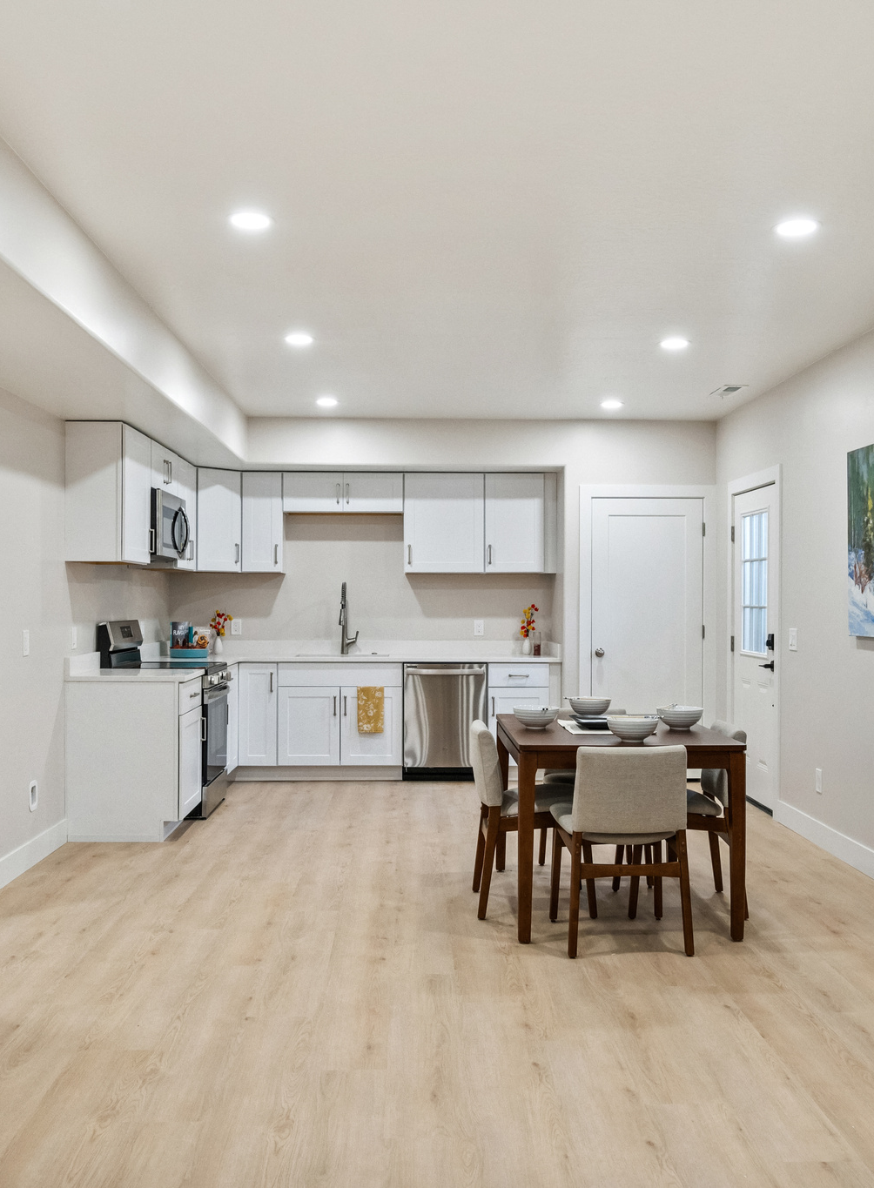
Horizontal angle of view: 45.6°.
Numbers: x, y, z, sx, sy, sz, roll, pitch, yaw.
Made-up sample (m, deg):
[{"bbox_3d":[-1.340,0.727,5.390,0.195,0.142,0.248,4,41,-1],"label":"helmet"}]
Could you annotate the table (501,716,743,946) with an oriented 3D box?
[{"bbox_3d":[0.745,0.969,4.562,0.878,0.760,1.117,0,0,-1],"label":"table"}]

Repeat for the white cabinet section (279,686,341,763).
[{"bbox_3d":[-0.931,0.961,7.570,0.451,0.577,0.022,0,0,-1],"label":"white cabinet section"}]

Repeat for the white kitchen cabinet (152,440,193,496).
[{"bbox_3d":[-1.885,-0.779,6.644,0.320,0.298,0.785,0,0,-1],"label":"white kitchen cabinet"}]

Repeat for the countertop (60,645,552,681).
[{"bbox_3d":[-0.565,0.427,6.931,2.970,0.130,2.490,0,0,-1],"label":"countertop"}]

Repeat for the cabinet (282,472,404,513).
[{"bbox_3d":[-0.709,-0.766,8.023,0.914,0.305,0.330,0,0,-1],"label":"cabinet"}]

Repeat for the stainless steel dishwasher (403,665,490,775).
[{"bbox_3d":[0.060,0.939,7.868,0.620,0.865,0.600,0,0,-1],"label":"stainless steel dishwasher"}]

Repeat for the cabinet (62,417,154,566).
[{"bbox_3d":[-1.871,-0.555,5.959,0.320,0.758,0.588,0,0,-1],"label":"cabinet"}]

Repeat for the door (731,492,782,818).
[{"bbox_3d":[2.063,0.334,6.743,0.045,2.023,0.820,0,0,-1],"label":"door"}]

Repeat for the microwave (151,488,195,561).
[{"bbox_3d":[-1.846,-0.426,6.602,0.390,0.400,0.755,0,0,-1],"label":"microwave"}]

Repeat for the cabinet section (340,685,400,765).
[{"bbox_3d":[-0.472,0.963,7.553,0.448,0.571,0.030,0,0,-1],"label":"cabinet section"}]

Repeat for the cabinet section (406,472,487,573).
[{"bbox_3d":[0.062,-0.550,8.060,0.612,0.765,0.330,0,0,-1],"label":"cabinet section"}]

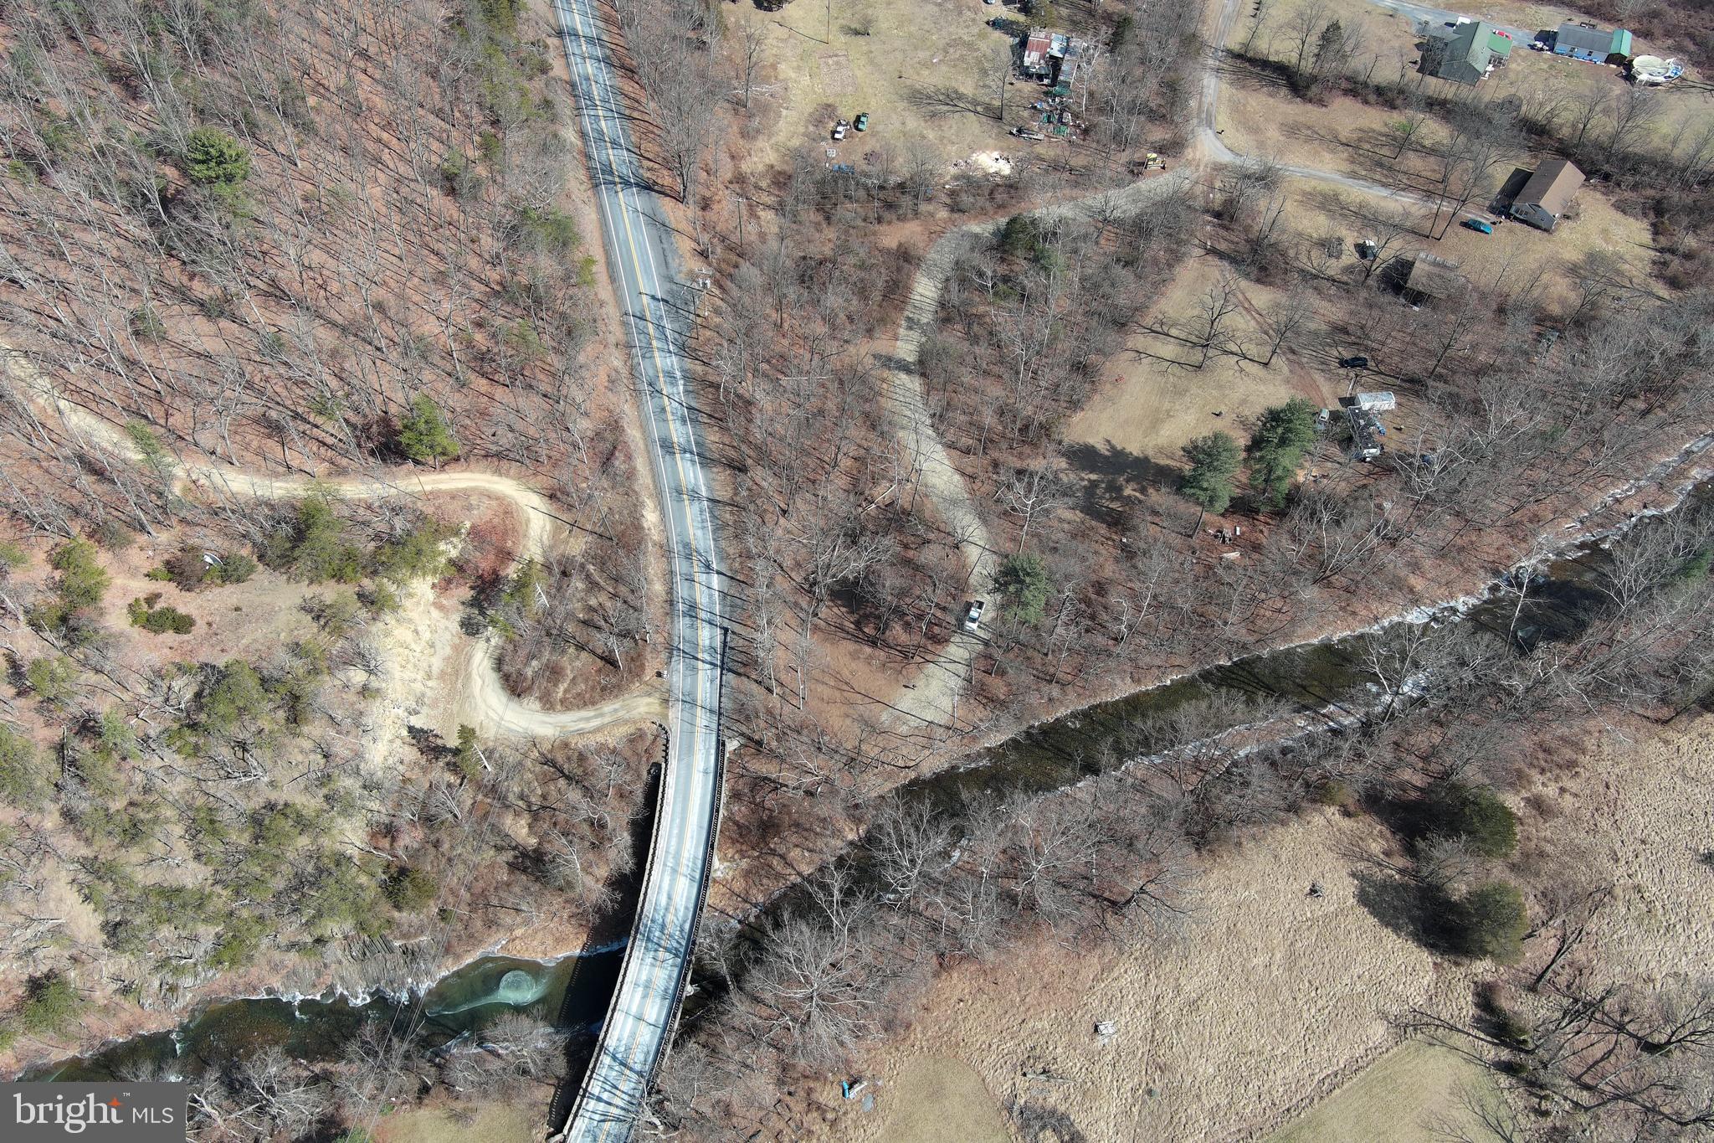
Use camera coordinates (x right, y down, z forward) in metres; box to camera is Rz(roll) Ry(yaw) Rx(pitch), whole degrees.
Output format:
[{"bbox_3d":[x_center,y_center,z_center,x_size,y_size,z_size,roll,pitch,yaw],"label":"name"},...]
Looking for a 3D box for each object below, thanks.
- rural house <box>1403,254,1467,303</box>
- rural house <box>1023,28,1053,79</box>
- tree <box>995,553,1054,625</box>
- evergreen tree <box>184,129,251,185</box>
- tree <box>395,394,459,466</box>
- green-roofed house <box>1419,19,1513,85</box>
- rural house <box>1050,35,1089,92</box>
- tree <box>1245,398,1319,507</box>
[{"bbox_3d":[111.810,-56.060,268.290,8.800,3.900,10.000,23,58,15],"label":"rural house"},{"bbox_3d":[40.670,-116.260,310.550,5.600,4.600,13.800,10,55,7],"label":"rural house"},{"bbox_3d":[25.830,5.230,216.540,8.300,19.500,8.300,10,55,7],"label":"tree"},{"bbox_3d":[-115.580,-73.960,248.280,11.000,15.000,11.000,-25,58,-17],"label":"evergreen tree"},{"bbox_3d":[-70.380,-21.980,224.260,9.200,17.000,9.200,-21,57,-14],"label":"tree"},{"bbox_3d":[138.560,-115.240,309.550,14.000,5.600,16.000,19,57,13],"label":"green-roofed house"},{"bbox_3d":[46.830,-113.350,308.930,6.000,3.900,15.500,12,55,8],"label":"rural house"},{"bbox_3d":[69.930,-16.680,228.630,10.000,25.500,10.000,21,57,14],"label":"tree"}]

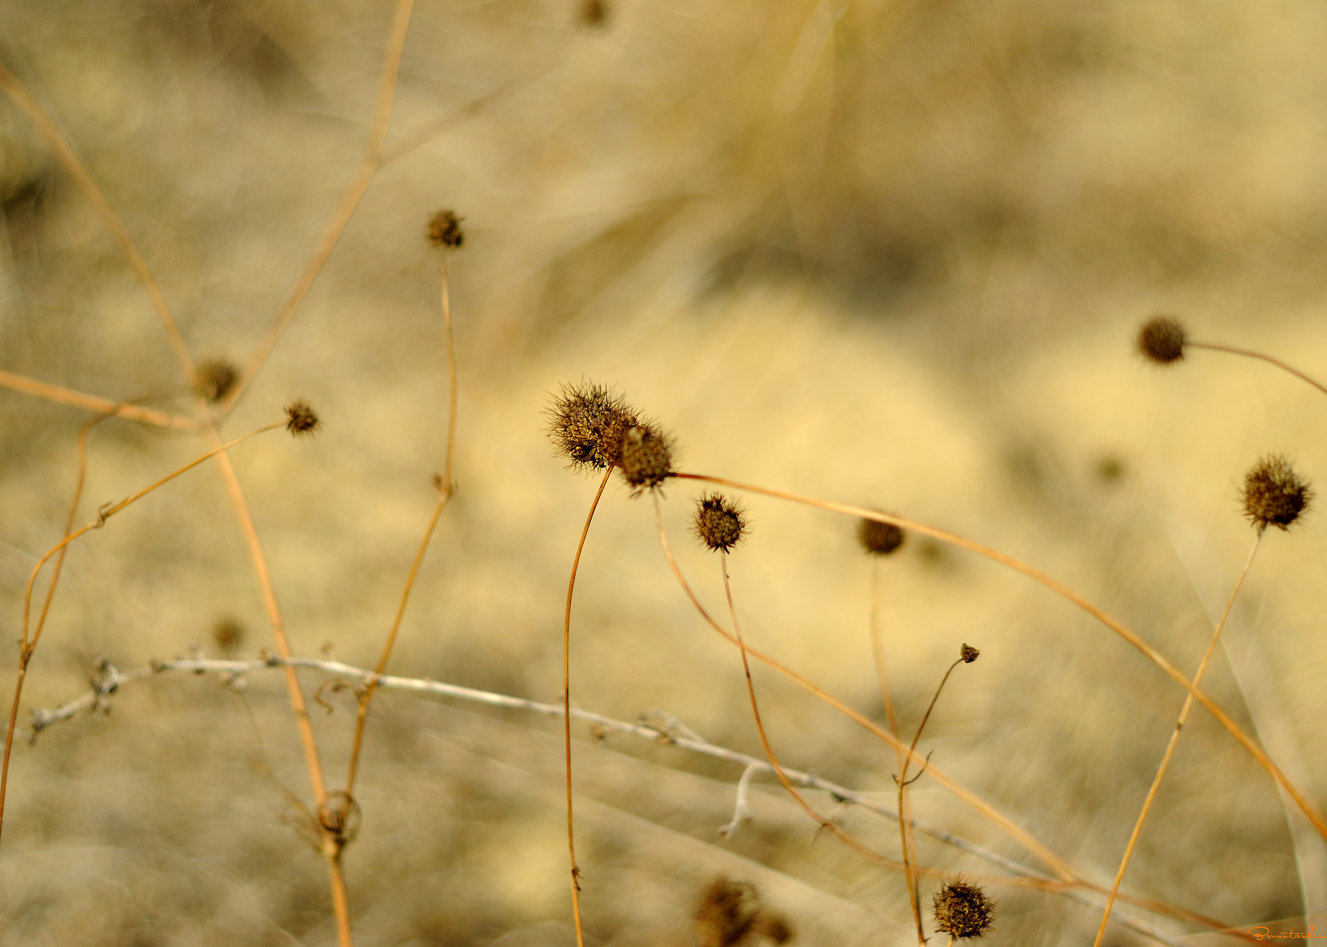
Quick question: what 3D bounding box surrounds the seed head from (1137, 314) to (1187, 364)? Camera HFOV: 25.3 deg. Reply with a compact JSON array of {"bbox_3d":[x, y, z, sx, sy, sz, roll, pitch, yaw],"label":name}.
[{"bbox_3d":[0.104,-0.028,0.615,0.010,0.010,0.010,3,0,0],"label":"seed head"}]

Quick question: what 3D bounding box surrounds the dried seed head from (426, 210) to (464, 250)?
[{"bbox_3d":[-0.051,-0.057,0.685,0.009,0.009,0.009,0,18,0],"label":"dried seed head"}]

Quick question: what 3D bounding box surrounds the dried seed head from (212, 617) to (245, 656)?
[{"bbox_3d":[-0.113,0.043,0.770,0.009,0.010,0.009,0,18,0],"label":"dried seed head"}]

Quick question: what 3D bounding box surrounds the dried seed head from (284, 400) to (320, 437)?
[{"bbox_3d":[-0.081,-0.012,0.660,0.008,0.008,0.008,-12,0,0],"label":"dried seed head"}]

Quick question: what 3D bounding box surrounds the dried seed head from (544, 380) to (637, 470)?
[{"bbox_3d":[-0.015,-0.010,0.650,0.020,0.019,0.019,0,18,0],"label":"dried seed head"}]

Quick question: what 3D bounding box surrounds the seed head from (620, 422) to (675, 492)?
[{"bbox_3d":[-0.003,-0.003,0.630,0.012,0.014,0.012,0,18,0],"label":"seed head"}]

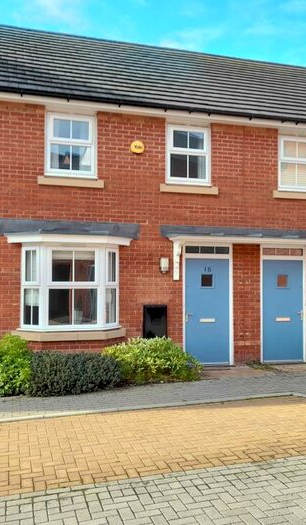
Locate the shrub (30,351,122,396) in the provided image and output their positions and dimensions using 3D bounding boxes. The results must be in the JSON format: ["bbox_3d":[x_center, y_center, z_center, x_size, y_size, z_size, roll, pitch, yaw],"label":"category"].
[{"bbox_3d":[-1.204,1.697,7.894,1.422,0.626,0.666,1,-2,-15],"label":"shrub"}]

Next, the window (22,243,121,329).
[{"bbox_3d":[-1.346,0.418,8.381,1.670,1.430,0.420,1,-2,-16],"label":"window"}]

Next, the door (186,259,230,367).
[{"bbox_3d":[1.012,0.896,9.333,0.870,1.930,0.070,1,-2,-16],"label":"door"}]

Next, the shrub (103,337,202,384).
[{"bbox_3d":[-0.016,1.597,8.360,1.611,0.736,0.766,1,-2,-15],"label":"shrub"}]

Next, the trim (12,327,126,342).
[{"bbox_3d":[-1.345,1.198,8.360,1.919,0.149,0.428,1,-2,-15],"label":"trim"}]

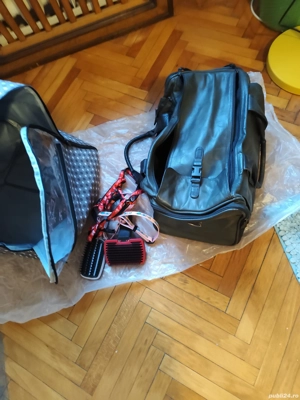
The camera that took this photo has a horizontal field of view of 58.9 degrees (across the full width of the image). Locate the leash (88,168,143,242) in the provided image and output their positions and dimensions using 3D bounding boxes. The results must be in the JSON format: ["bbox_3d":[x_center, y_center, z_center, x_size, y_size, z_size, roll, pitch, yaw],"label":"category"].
[{"bbox_3d":[-0.130,0.023,0.956,0.123,0.045,0.297,31,78,17],"label":"leash"}]

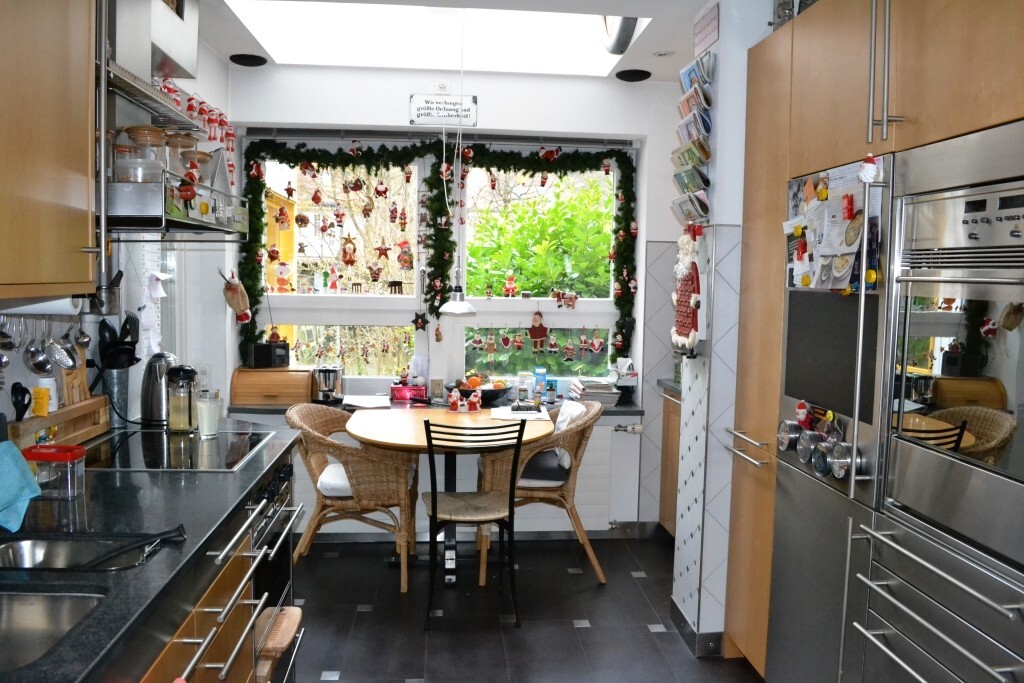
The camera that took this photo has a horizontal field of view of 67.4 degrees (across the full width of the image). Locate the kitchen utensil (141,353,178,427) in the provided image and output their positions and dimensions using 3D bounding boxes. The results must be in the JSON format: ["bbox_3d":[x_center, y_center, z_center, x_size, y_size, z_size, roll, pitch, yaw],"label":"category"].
[{"bbox_3d":[-1.363,0.177,2.974,0.148,0.285,0.180,-1,5,-25],"label":"kitchen utensil"}]

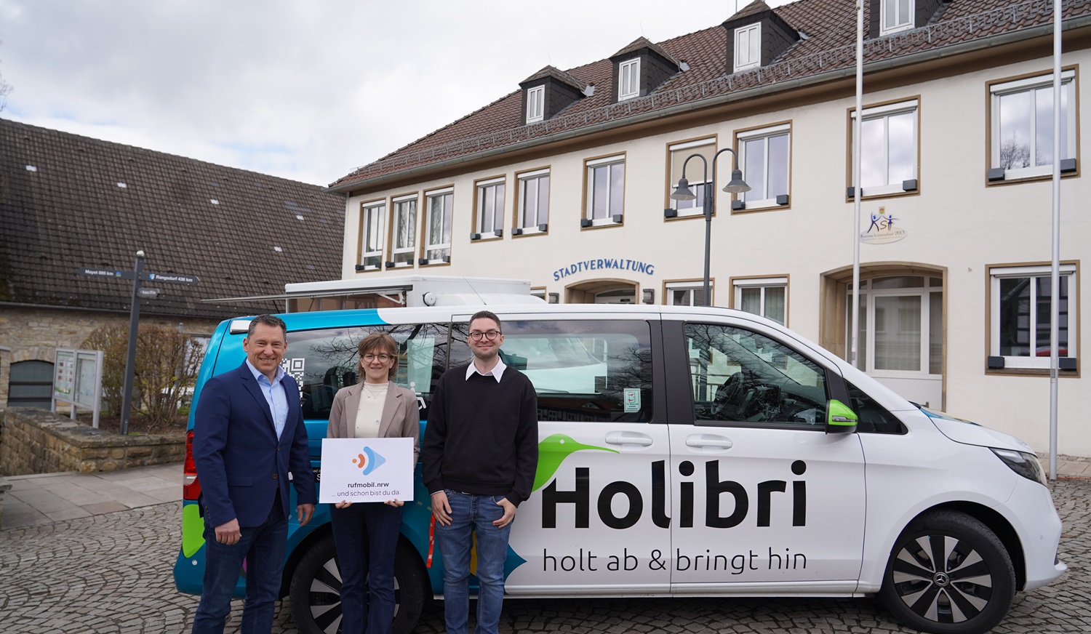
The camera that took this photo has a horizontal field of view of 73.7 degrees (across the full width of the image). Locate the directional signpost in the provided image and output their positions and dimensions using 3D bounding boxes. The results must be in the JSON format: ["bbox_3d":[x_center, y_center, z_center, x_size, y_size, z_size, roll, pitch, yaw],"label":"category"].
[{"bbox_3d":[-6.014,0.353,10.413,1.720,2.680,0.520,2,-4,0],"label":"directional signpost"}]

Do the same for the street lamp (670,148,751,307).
[{"bbox_3d":[2.683,-0.375,12.076,1.460,4.850,0.460,-1,-5,41],"label":"street lamp"}]

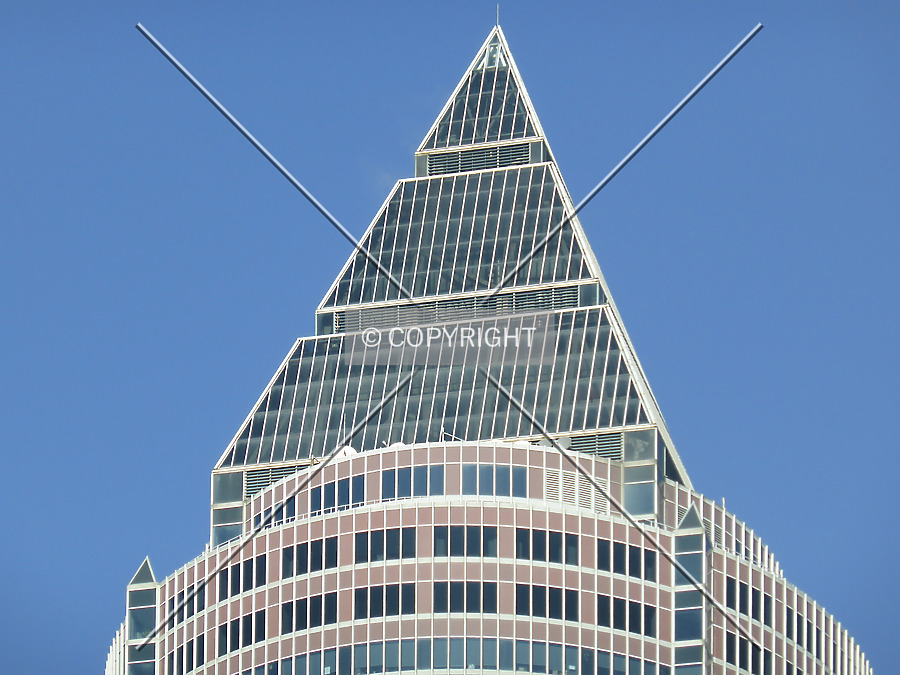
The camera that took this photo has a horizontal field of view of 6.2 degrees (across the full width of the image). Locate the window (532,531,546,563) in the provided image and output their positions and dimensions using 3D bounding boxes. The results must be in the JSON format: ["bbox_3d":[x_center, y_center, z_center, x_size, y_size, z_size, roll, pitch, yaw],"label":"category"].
[{"bbox_3d":[4.836,11.275,447.757,0.760,1.920,0.100,6,-29,-9],"label":"window"}]

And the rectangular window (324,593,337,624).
[{"bbox_3d":[-7.151,16.217,494.775,0.860,2.120,0.150,-11,-31,21],"label":"rectangular window"}]

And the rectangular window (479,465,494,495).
[{"bbox_3d":[1.906,7.431,431.737,0.770,1.850,0.120,0,-31,2],"label":"rectangular window"}]

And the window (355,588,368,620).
[{"bbox_3d":[-4.386,13.345,412.156,0.690,1.780,0.150,-10,-33,17],"label":"window"}]

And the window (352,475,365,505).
[{"bbox_3d":[-4.886,8.116,441.460,0.720,1.800,0.150,-12,-35,21],"label":"window"}]

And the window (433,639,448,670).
[{"bbox_3d":[-0.493,16.440,428.793,0.780,1.800,0.150,-2,-33,5],"label":"window"}]

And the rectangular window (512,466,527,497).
[{"bbox_3d":[3.581,7.420,426.055,0.720,1.830,0.100,4,-31,-4],"label":"rectangular window"}]

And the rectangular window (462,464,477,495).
[{"bbox_3d":[0.986,7.178,415.720,0.690,1.740,0.150,-1,-32,4],"label":"rectangular window"}]

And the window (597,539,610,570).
[{"bbox_3d":[7.649,10.879,413.124,0.690,1.780,0.150,9,-32,-12],"label":"window"}]

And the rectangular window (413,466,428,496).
[{"bbox_3d":[-1.787,8.725,500.973,0.860,2.120,0.150,-5,-30,11],"label":"rectangular window"}]

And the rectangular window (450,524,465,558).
[{"bbox_3d":[0.380,10.276,418.512,0.720,1.830,0.100,-2,-31,5],"label":"rectangular window"}]

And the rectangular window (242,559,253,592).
[{"bbox_3d":[-10.558,12.419,432.344,0.707,1.878,0.150,-20,-37,32],"label":"rectangular window"}]

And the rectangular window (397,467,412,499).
[{"bbox_3d":[-2.349,7.484,426.758,0.720,1.830,0.100,-8,-32,15],"label":"rectangular window"}]

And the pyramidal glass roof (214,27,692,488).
[{"bbox_3d":[2.358,-2.837,460.277,24.260,34.370,24.260,-6,-31,12],"label":"pyramidal glass roof"}]

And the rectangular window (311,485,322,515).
[{"bbox_3d":[-6.708,8.269,417.712,0.690,1.740,0.150,-15,-35,24],"label":"rectangular window"}]

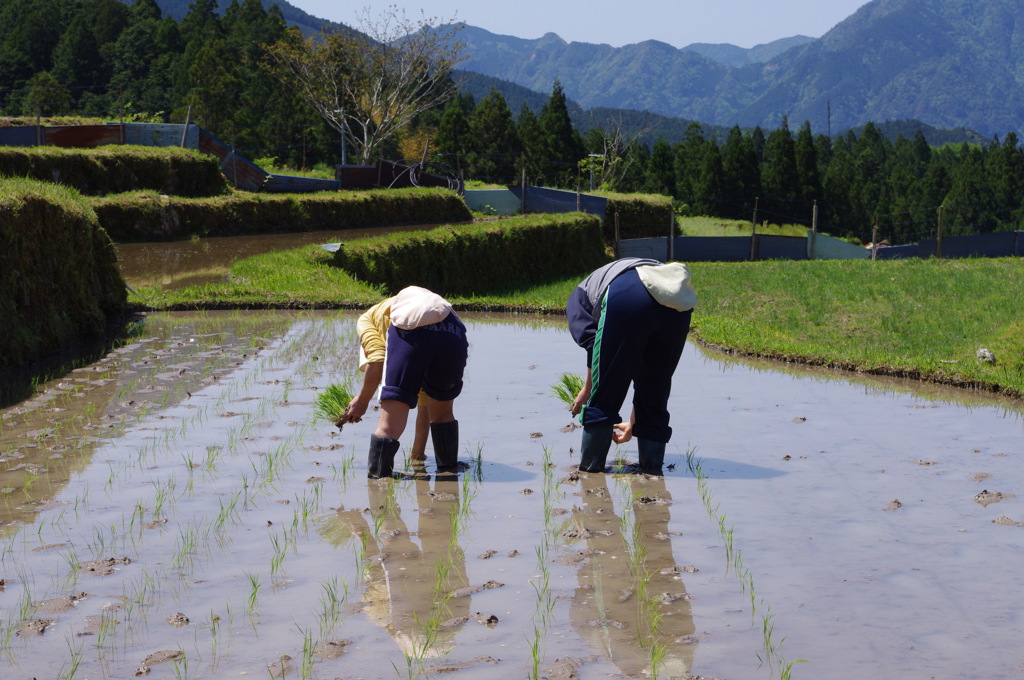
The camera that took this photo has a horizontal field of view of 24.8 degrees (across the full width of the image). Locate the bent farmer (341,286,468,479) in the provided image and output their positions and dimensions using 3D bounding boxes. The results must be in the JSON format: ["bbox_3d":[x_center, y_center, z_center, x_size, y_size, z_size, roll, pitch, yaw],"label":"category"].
[{"bbox_3d":[-0.455,0.175,9.870,0.520,0.811,0.800,-2,5,-22],"label":"bent farmer"}]

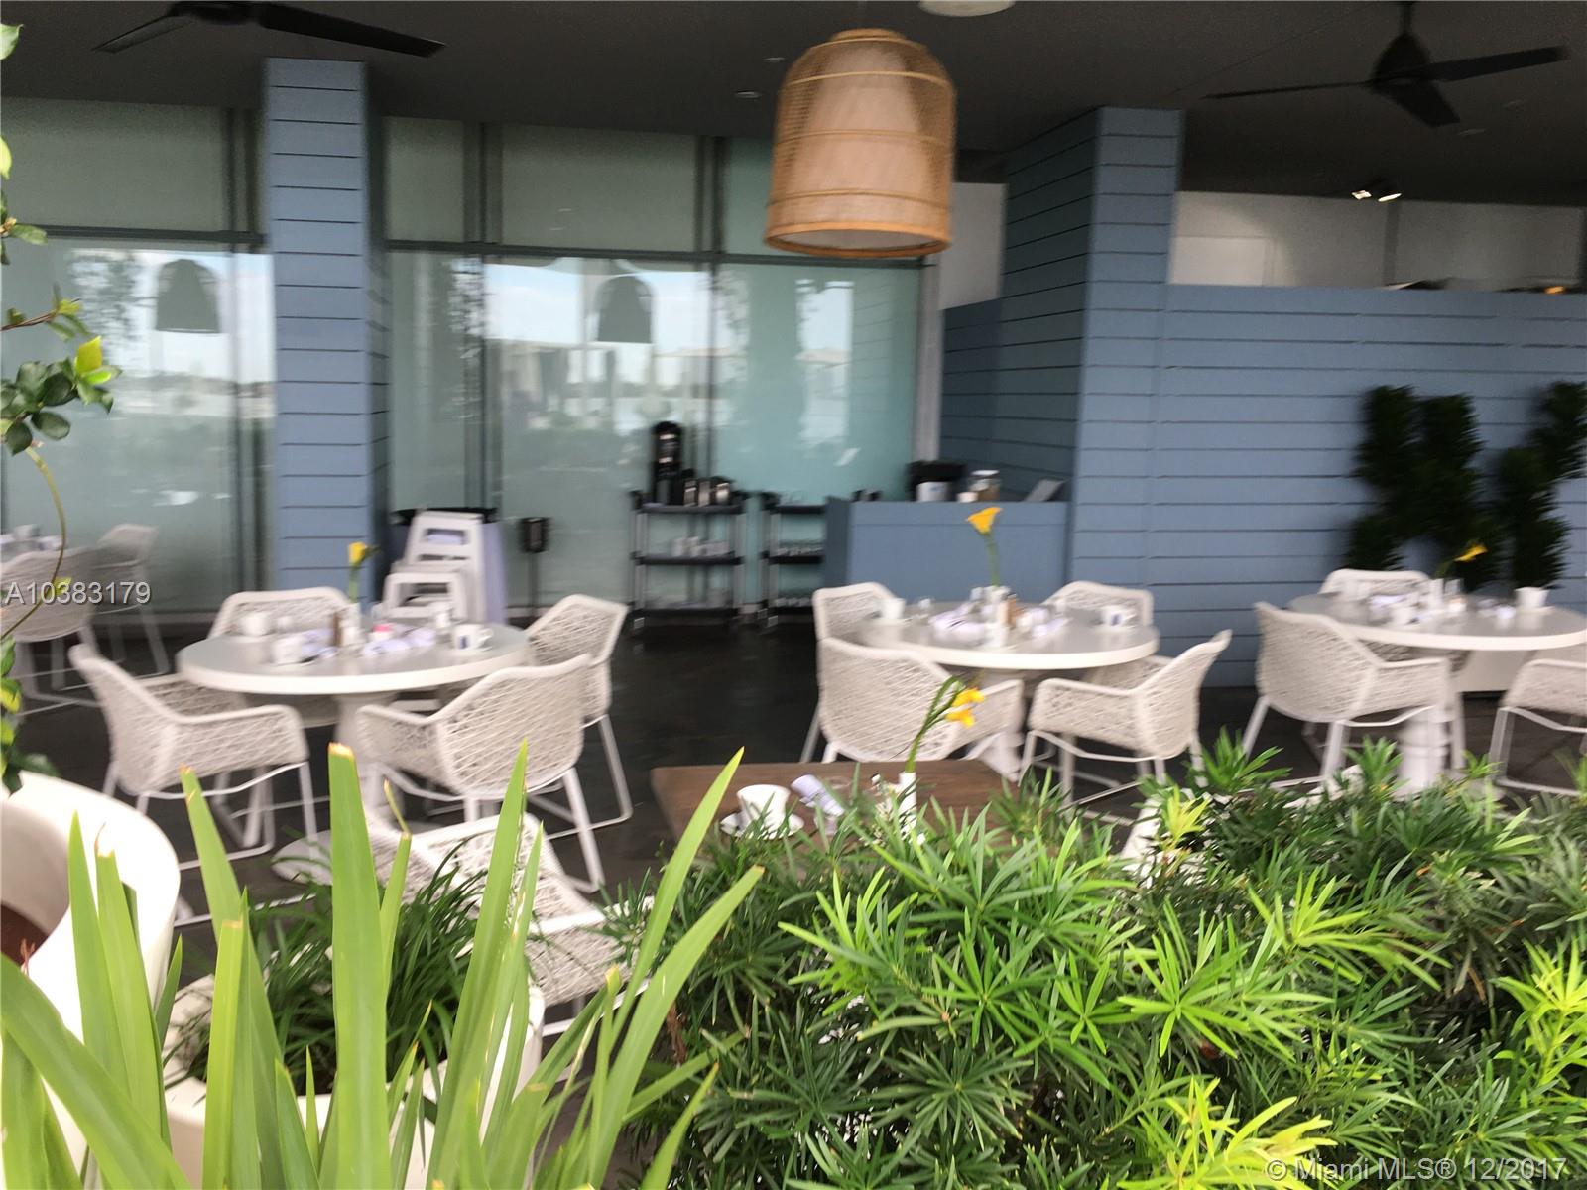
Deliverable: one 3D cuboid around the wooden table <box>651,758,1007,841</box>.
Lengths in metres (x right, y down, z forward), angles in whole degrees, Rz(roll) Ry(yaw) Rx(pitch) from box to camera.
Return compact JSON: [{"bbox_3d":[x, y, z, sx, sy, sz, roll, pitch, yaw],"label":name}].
[{"bbox_3d":[0.124,0.815,2.754,0.778,0.752,0.788,-1,9,-9],"label":"wooden table"}]

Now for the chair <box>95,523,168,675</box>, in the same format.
[{"bbox_3d":[-3.961,0.041,7.531,0.621,0.808,0.606,6,10,35],"label":"chair"}]

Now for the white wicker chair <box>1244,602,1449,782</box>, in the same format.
[{"bbox_3d":[2.147,0.430,5.236,0.606,0.808,0.621,-3,9,-24],"label":"white wicker chair"}]

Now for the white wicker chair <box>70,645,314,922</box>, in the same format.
[{"bbox_3d":[-1.927,0.557,4.298,0.610,0.820,0.640,-6,11,-39],"label":"white wicker chair"}]

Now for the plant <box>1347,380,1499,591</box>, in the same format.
[{"bbox_3d":[3.584,-0.543,7.556,0.820,1.261,0.420,-1,9,-11],"label":"plant"}]

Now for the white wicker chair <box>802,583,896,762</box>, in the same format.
[{"bbox_3d":[0.434,0.399,5.616,0.640,0.820,0.610,-7,11,-42],"label":"white wicker chair"}]

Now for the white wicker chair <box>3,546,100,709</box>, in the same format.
[{"bbox_3d":[-3.872,0.173,6.659,0.610,0.820,0.640,4,9,18],"label":"white wicker chair"}]

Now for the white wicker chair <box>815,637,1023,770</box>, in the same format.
[{"bbox_3d":[0.408,0.512,4.604,0.621,0.808,0.606,7,10,36],"label":"white wicker chair"}]

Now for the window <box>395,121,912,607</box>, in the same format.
[{"bbox_3d":[-0.929,-1.574,9.521,3.821,3.344,0.120,-1,9,-11],"label":"window"}]

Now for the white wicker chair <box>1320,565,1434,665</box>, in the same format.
[{"bbox_3d":[2.843,0.326,6.372,0.640,0.820,0.610,2,9,9],"label":"white wicker chair"}]

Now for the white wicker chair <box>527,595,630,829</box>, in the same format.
[{"bbox_3d":[-0.970,0.440,5.014,0.621,0.808,0.606,9,12,43],"label":"white wicker chair"}]

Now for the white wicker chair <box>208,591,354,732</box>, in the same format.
[{"bbox_3d":[-1.884,0.436,5.113,0.640,0.820,0.610,-5,10,-33],"label":"white wicker chair"}]

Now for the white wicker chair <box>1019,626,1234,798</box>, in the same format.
[{"bbox_3d":[1.187,0.496,4.747,0.606,0.808,0.621,6,10,32],"label":"white wicker chair"}]

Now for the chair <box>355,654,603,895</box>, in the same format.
[{"bbox_3d":[-1.003,0.572,4.300,0.610,0.820,0.640,7,11,37],"label":"chair"}]

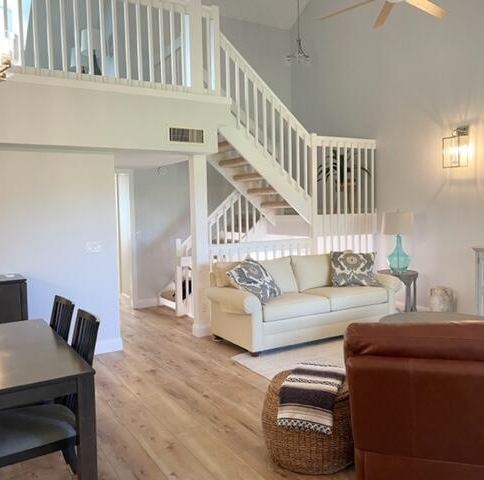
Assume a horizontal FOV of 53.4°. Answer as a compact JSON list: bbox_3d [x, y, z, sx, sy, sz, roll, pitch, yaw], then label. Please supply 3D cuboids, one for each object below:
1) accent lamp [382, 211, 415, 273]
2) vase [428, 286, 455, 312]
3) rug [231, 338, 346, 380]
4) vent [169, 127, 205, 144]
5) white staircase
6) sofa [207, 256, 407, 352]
[{"bbox_3d":[2.017,0.023,6.196,0.410,0.810,0.410,-3,4,-31],"label":"accent lamp"},{"bbox_3d":[2.530,0.825,6.101,0.310,0.400,0.310,-3,4,-31],"label":"vase"},{"bbox_3d":[1.604,1.145,4.451,2.600,0.020,2.300,-3,4,-31],"label":"rug"},{"bbox_3d":[-0.569,-1.093,5.023,0.410,0.165,0.030,-3,4,-31],"label":"vent"},{"bbox_3d":[0.331,-0.777,7.156,2.830,3.550,2.060,-3,4,-31],"label":"white staircase"},{"bbox_3d":[0.763,0.640,5.689,2.270,0.900,0.940,-3,4,-31],"label":"sofa"}]

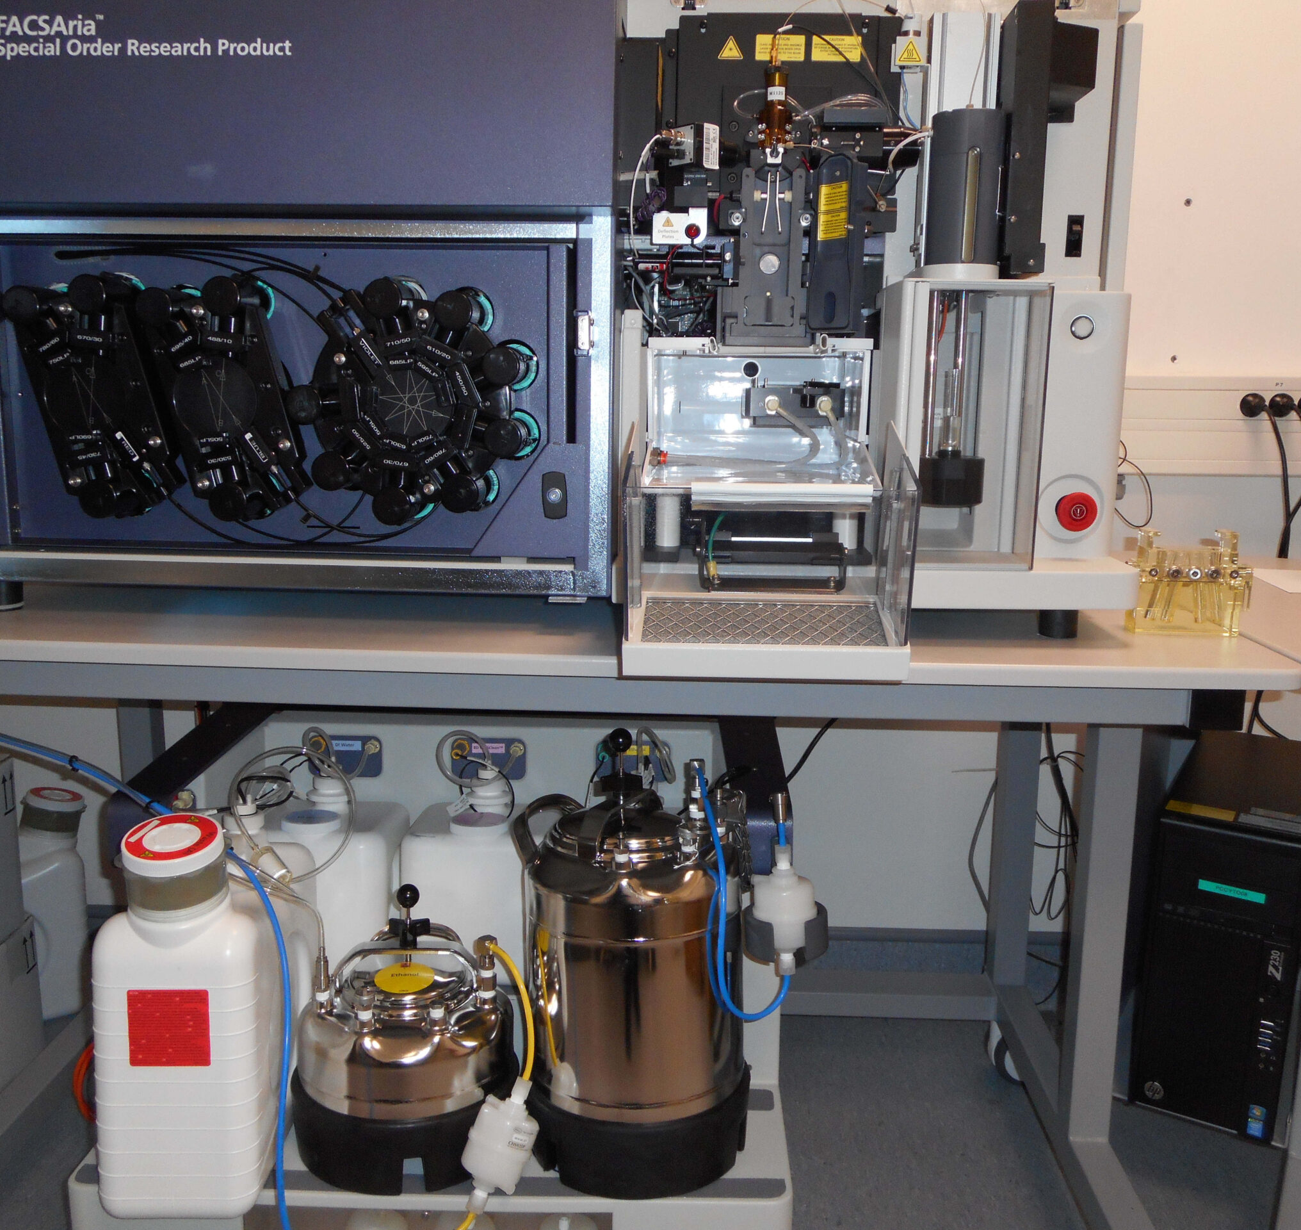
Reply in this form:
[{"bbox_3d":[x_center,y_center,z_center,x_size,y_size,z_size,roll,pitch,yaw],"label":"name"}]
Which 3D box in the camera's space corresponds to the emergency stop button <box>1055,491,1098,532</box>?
[{"bbox_3d":[0.440,-0.108,1.225,0.041,0.041,0.030,1,11,3],"label":"emergency stop button"}]

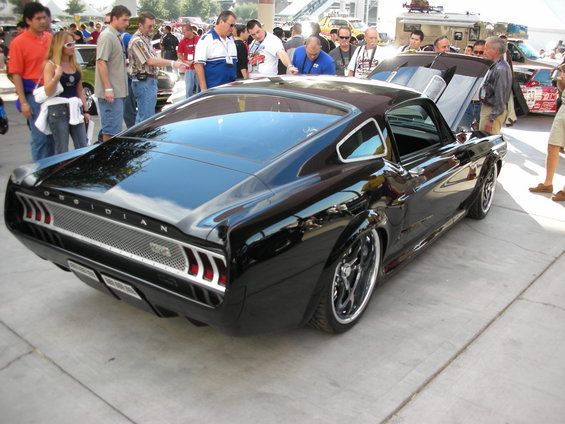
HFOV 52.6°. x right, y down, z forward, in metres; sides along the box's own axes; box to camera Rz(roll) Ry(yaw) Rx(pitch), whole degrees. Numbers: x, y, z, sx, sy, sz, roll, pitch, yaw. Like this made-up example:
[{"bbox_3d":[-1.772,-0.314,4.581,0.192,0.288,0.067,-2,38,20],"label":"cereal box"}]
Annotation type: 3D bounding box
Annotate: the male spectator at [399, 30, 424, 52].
[{"bbox_3d":[1.640,-1.526,7.651,0.520,1.740,0.360,10,19,24],"label":"male spectator"}]

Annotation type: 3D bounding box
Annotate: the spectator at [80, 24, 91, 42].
[{"bbox_3d":[-6.399,-5.222,18.764,0.420,1.760,0.520,9,19,22],"label":"spectator"}]

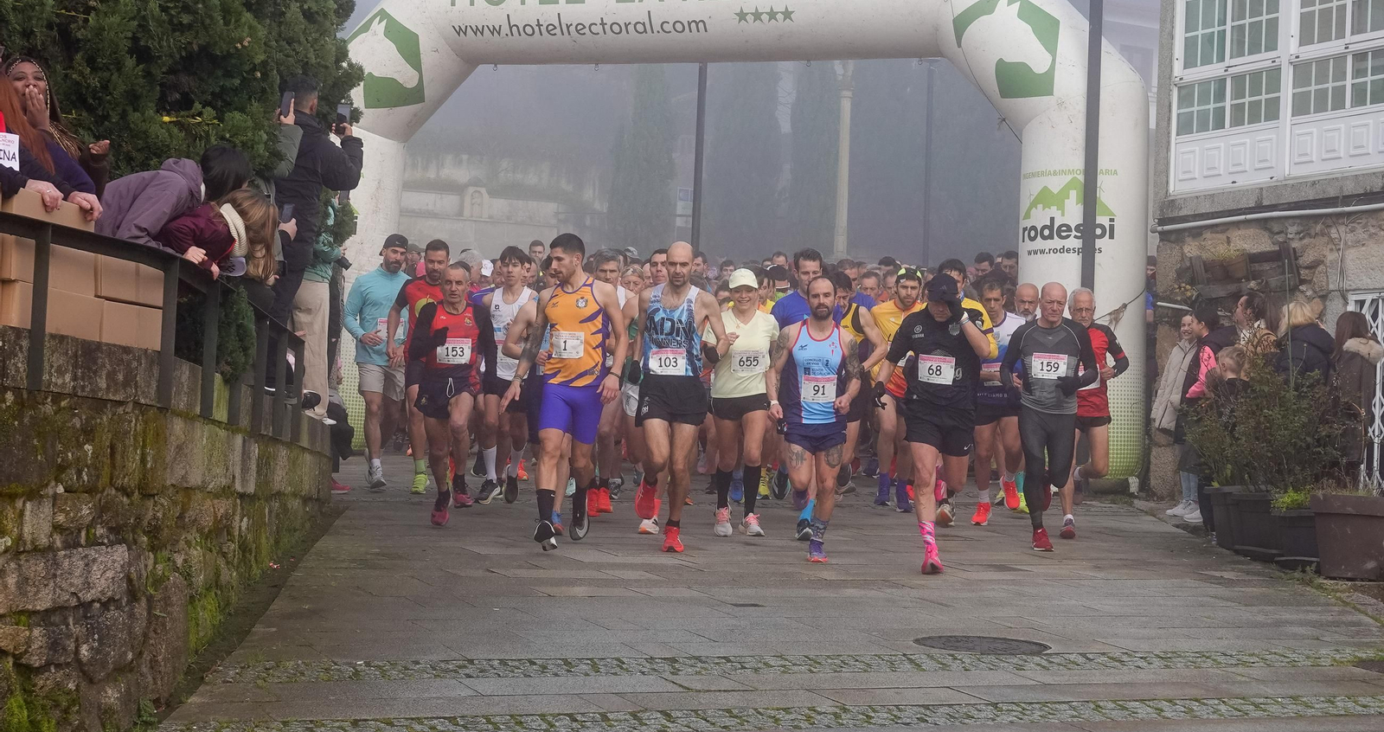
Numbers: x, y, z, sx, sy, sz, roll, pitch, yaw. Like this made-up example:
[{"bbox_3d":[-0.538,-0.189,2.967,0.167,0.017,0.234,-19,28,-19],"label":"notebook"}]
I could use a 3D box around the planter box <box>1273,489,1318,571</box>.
[{"bbox_3d":[3.820,1.050,15.020,0.450,0.430,0.440,2,-4,11],"label":"planter box"}]

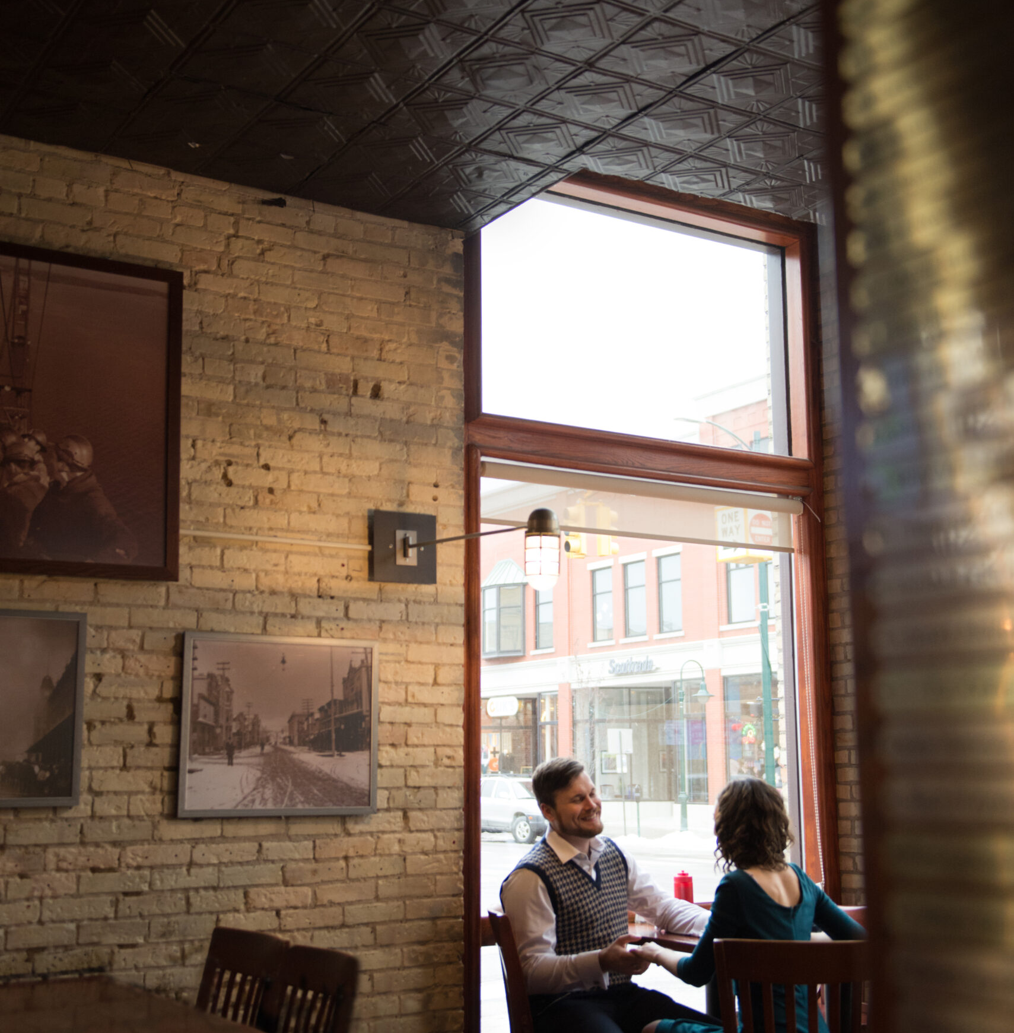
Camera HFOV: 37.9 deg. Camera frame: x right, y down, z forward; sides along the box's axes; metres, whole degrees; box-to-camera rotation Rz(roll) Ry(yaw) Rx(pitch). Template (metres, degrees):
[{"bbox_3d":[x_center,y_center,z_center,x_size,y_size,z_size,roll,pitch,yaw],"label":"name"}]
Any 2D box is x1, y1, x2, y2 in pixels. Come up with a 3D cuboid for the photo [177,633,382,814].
[{"bbox_3d":[-0.688,0.642,4.523,0.645,0.540,0.035,5,-11,-31],"label":"photo"}]

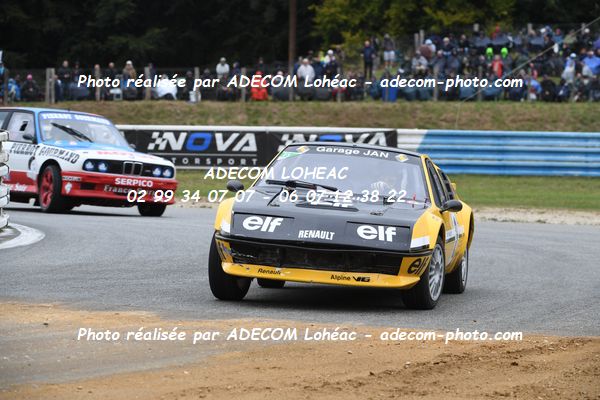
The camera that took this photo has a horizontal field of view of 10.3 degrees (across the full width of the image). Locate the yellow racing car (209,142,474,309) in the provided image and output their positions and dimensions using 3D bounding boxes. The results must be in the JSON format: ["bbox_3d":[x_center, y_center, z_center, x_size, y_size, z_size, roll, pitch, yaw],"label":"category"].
[{"bbox_3d":[0.385,0.178,26.557,1.770,1.200,4.240,3,1,9],"label":"yellow racing car"}]

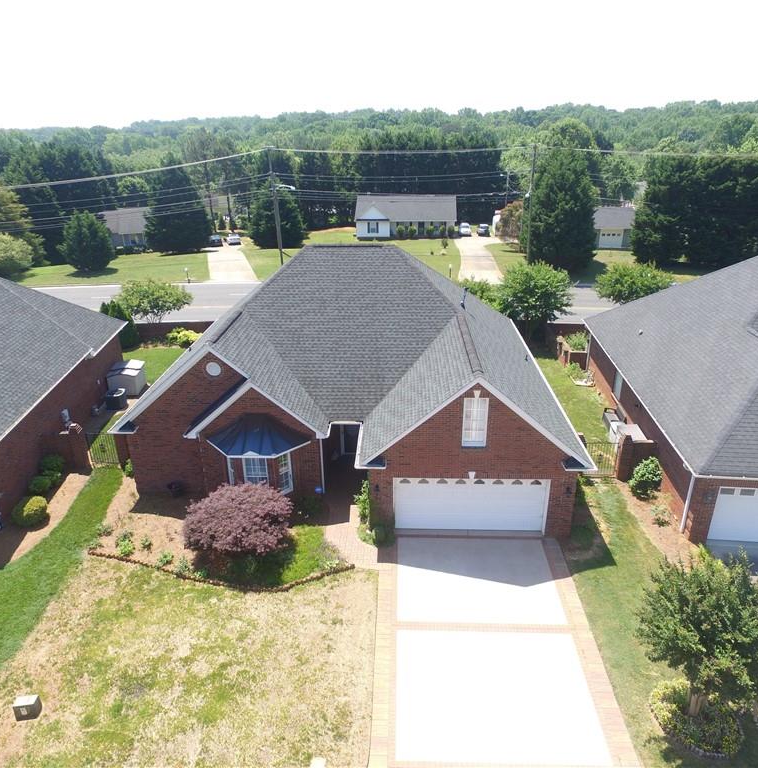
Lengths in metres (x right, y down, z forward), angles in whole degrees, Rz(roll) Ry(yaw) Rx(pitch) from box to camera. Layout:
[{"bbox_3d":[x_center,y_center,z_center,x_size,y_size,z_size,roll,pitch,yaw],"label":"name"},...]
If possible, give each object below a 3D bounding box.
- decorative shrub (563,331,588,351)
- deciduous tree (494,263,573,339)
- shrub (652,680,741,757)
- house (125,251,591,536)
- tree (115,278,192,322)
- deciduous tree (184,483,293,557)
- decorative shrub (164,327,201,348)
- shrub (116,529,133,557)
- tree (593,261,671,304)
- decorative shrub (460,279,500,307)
[{"bbox_3d":[11.025,-2.233,33.535,1.200,1.750,1.200,0,23,2],"label":"decorative shrub"},{"bbox_3d":[9.108,-4.596,35.335,4.300,5.150,4.100,0,23,2],"label":"deciduous tree"},{"bbox_3d":[7.227,7.502,13.427,1.950,0.570,1.750,0,23,2],"label":"shrub"},{"bbox_3d":[-1.161,-1.506,24.990,16.010,7.920,15.680,0,23,2],"label":"house"},{"bbox_3d":[-14.840,-5.047,39.359,4.800,3.700,4.500,0,23,2],"label":"tree"},{"bbox_3d":[-4.398,4.347,18.692,3.350,2.050,3.000,0,23,2],"label":"deciduous tree"},{"bbox_3d":[-12.050,-2.876,36.895,2.400,1.350,1.600,0,23,2],"label":"decorative shrub"},{"bbox_3d":[-8.167,5.133,19.084,0.600,0.600,0.600,0,23,2],"label":"shrub"},{"bbox_3d":[15.596,-5.182,37.191,4.500,4.600,4.400,0,23,2],"label":"tree"},{"bbox_3d":[6.399,-4.657,37.495,2.900,3.650,2.800,0,23,2],"label":"decorative shrub"}]

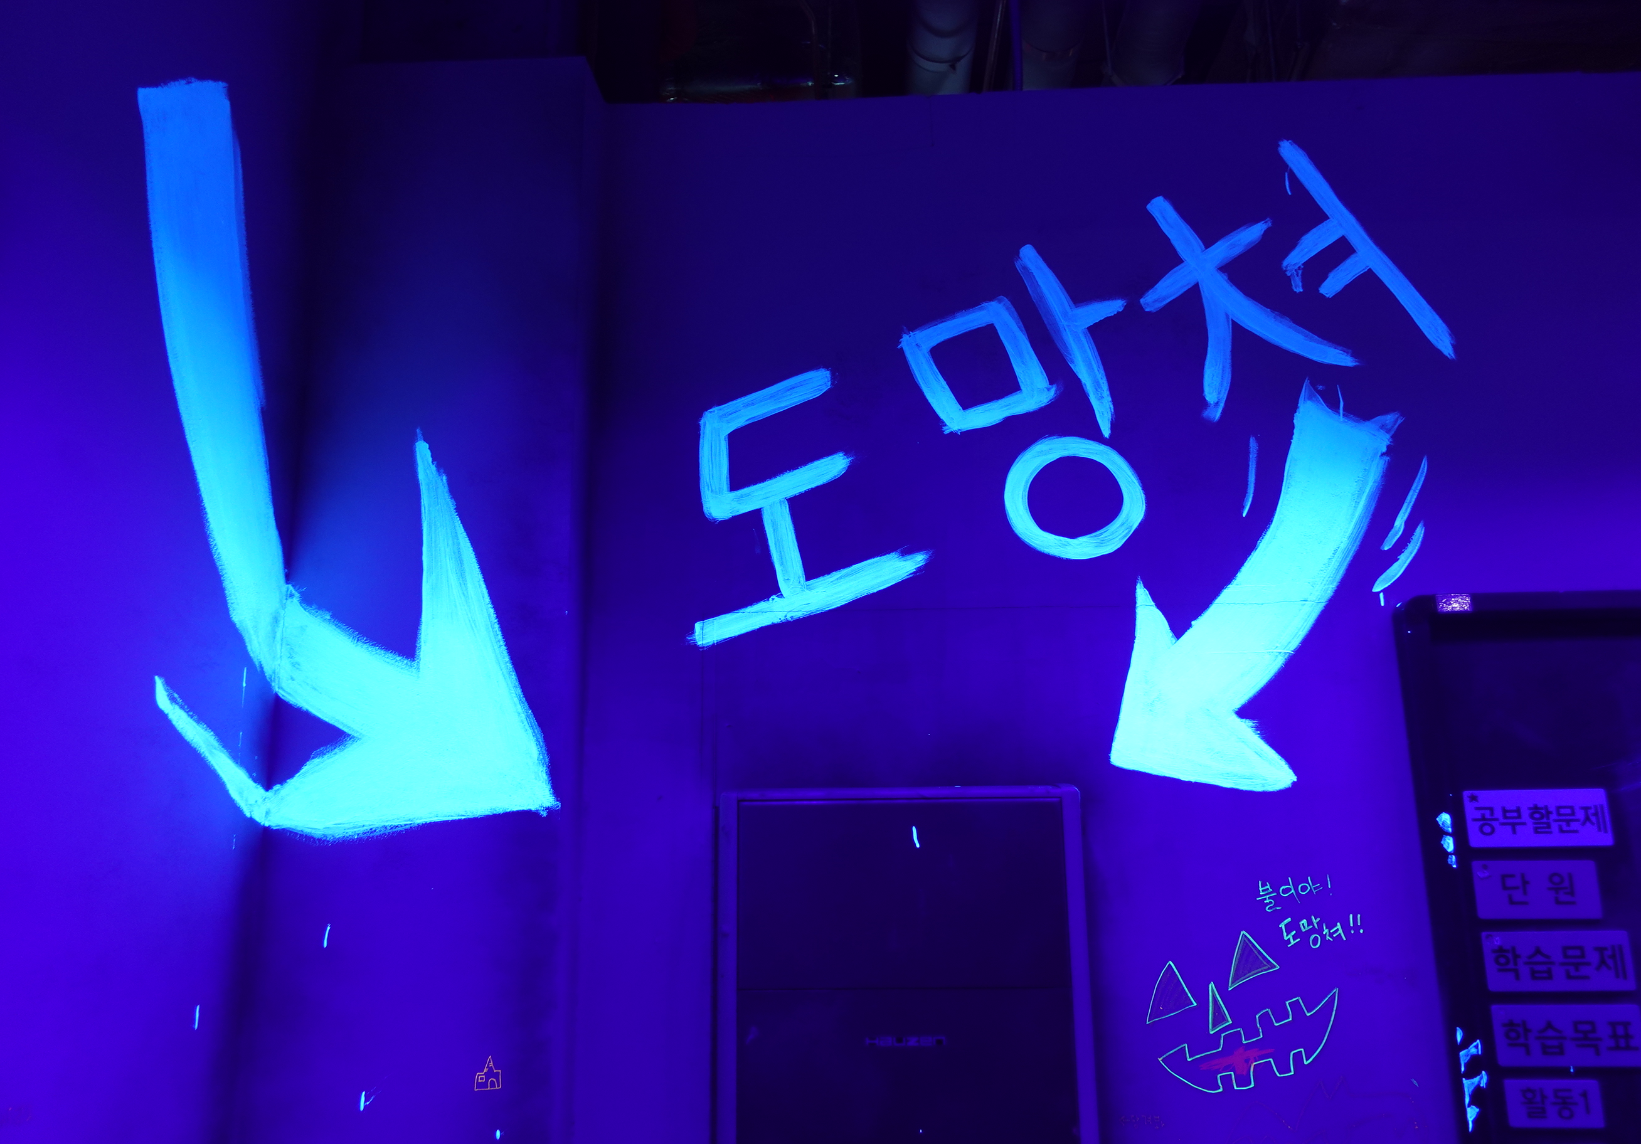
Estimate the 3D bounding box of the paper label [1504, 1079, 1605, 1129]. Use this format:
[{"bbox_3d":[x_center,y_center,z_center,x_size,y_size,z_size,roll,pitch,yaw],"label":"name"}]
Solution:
[{"bbox_3d":[1.079,0.782,1.682,0.135,0.066,0.004,-1,-13,3],"label":"paper label"}]

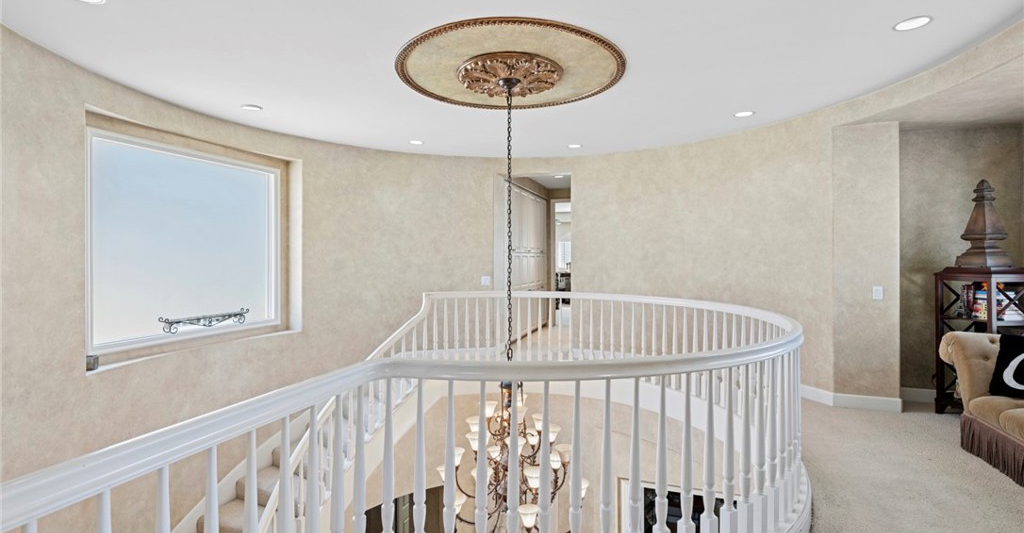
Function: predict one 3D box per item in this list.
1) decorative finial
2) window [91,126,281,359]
[{"bbox_3d":[3.866,-0.352,3.730,0.236,0.715,0.236,0,1,-7],"label":"decorative finial"},{"bbox_3d":[-2.920,-0.210,4.280,0.100,1.740,1.830,0,1,18],"label":"window"}]

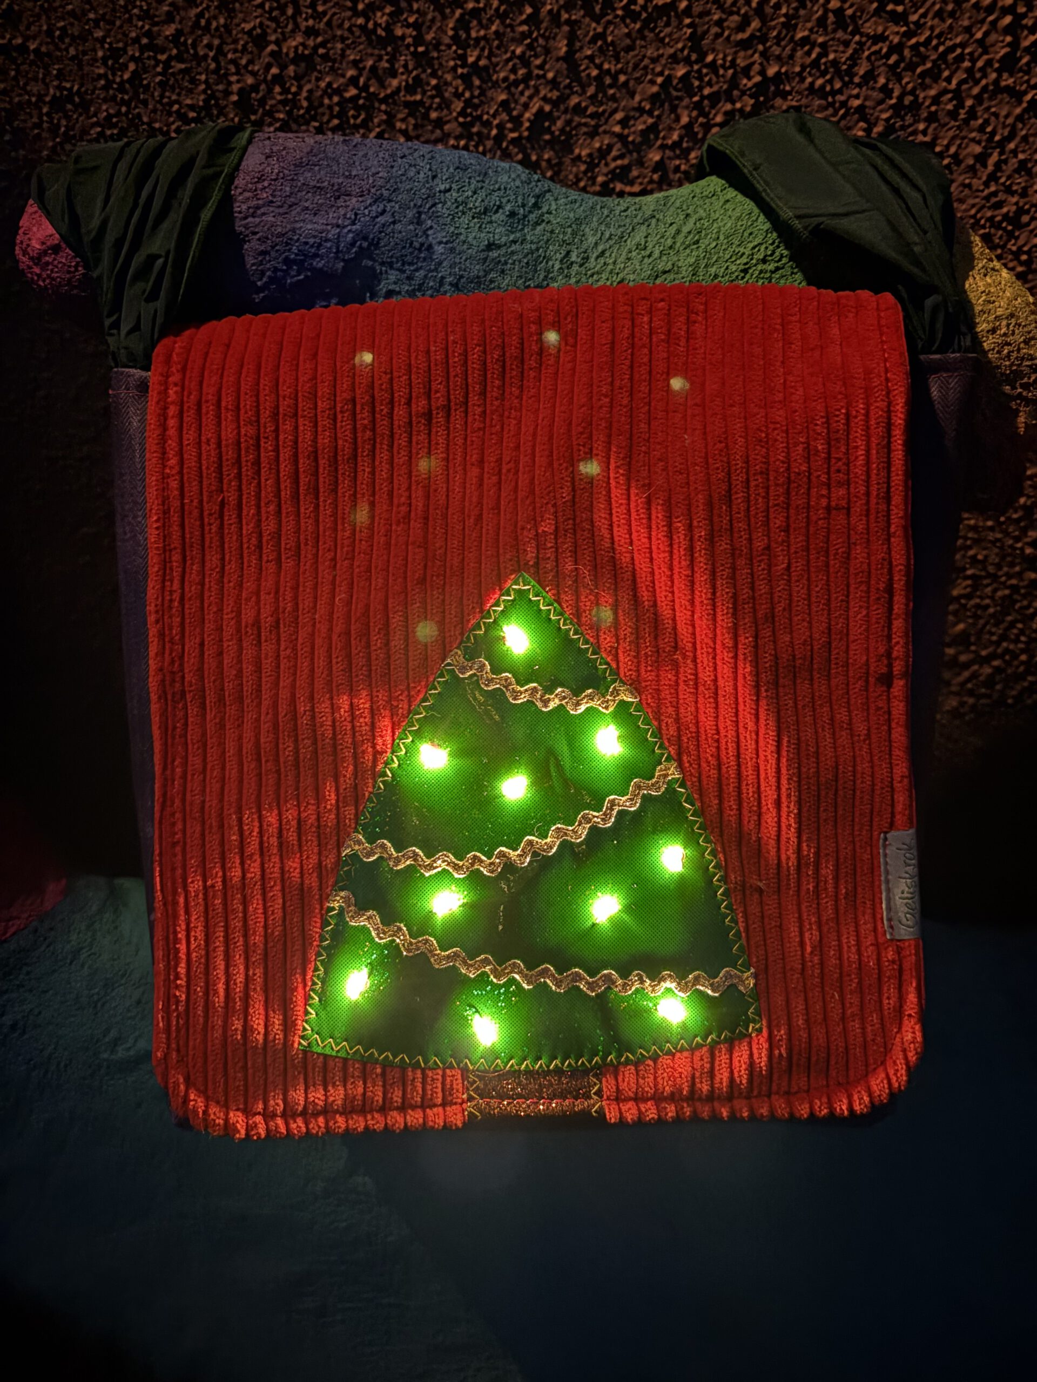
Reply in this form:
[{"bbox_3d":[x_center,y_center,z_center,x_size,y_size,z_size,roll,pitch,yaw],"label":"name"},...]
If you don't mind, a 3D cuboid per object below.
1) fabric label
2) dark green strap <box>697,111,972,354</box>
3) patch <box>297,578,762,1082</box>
[{"bbox_3d":[0.151,0.076,0.410,0.016,0.043,0.004,-1,-2,0],"label":"fabric label"},{"bbox_3d":[0.137,-0.199,0.450,0.111,0.100,0.060,-1,-2,0],"label":"dark green strap"},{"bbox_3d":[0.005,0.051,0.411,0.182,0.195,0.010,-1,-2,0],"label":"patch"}]

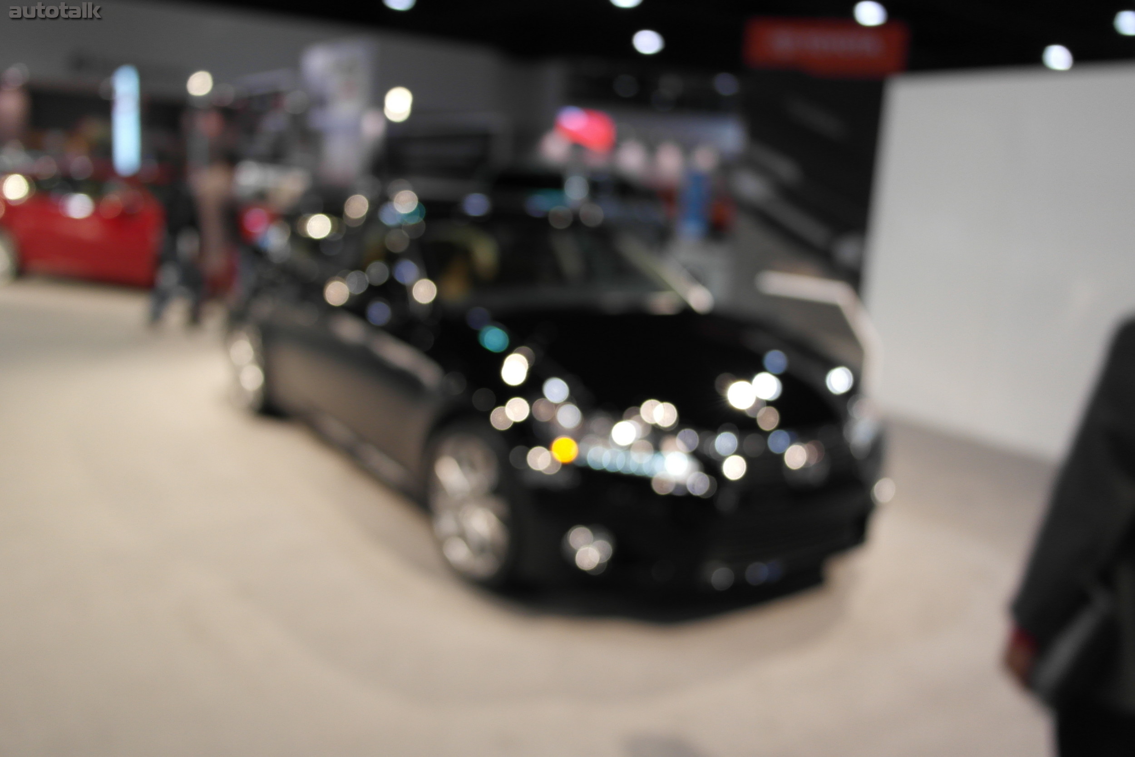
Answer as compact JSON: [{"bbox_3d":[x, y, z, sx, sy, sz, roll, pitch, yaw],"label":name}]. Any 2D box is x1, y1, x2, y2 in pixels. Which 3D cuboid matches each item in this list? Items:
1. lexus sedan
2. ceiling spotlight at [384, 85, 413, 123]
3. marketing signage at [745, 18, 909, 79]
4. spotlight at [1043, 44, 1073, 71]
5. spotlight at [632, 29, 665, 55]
[{"bbox_3d":[-0.428,-0.247,5.077,1.820,1.430,4.600,-4,13,-34],"label":"lexus sedan"},{"bbox_3d":[-2.536,-4.117,14.199,0.408,0.506,0.408,1,11,-11],"label":"ceiling spotlight"},{"bbox_3d":[4.011,-5.104,14.624,2.750,0.880,0.200,6,11,12],"label":"marketing signage"},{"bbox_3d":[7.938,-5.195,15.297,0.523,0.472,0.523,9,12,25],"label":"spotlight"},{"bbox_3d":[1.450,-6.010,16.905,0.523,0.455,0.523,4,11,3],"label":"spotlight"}]

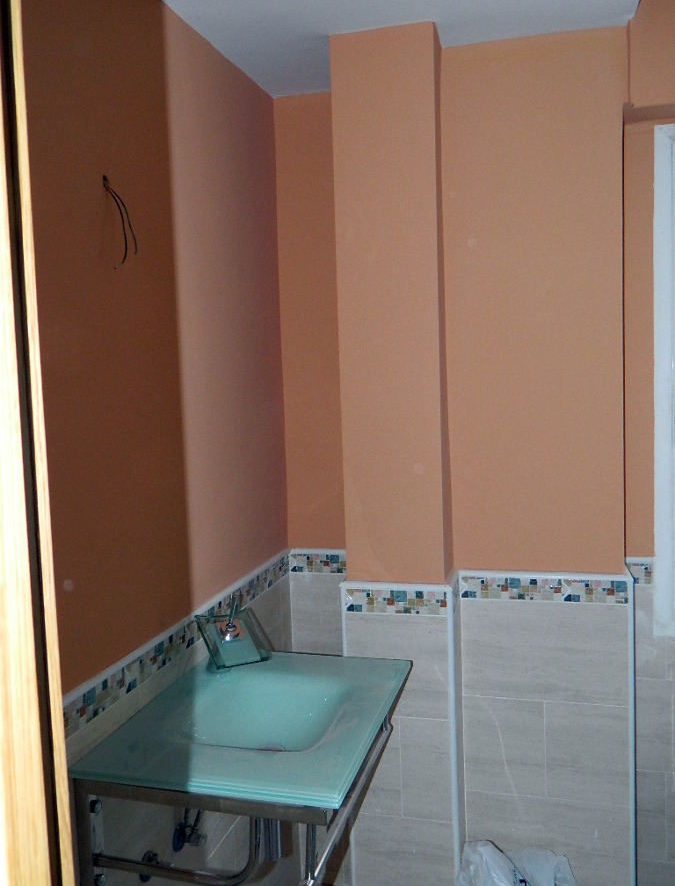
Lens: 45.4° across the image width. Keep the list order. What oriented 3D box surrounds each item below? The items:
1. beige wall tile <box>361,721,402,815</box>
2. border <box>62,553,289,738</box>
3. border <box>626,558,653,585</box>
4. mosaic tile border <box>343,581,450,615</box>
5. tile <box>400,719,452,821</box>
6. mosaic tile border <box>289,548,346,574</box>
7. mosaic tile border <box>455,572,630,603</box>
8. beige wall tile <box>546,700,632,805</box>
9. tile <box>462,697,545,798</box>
[{"bbox_3d":[0.098,0.796,2.000,0.129,0.253,0.012,0,5,16],"label":"beige wall tile"},{"bbox_3d":[-0.297,0.401,1.844,0.012,0.068,1.147,0,5,16],"label":"border"},{"bbox_3d":[0.804,0.341,2.144,0.068,0.068,0.012,0,5,16],"label":"border"},{"bbox_3d":[0.142,0.379,1.949,0.263,0.068,0.012,0,5,16],"label":"mosaic tile border"},{"bbox_3d":[0.217,0.795,1.966,0.119,0.253,0.012,0,5,16],"label":"tile"},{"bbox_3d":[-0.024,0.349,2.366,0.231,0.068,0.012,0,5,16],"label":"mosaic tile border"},{"bbox_3d":[0.515,0.361,2.017,0.416,0.068,0.012,0,5,16],"label":"mosaic tile border"},{"bbox_3d":[0.627,0.777,2.024,0.201,0.253,0.012,0,5,16],"label":"beige wall tile"},{"bbox_3d":[0.432,0.779,2.079,0.205,0.253,0.012,0,5,16],"label":"tile"}]

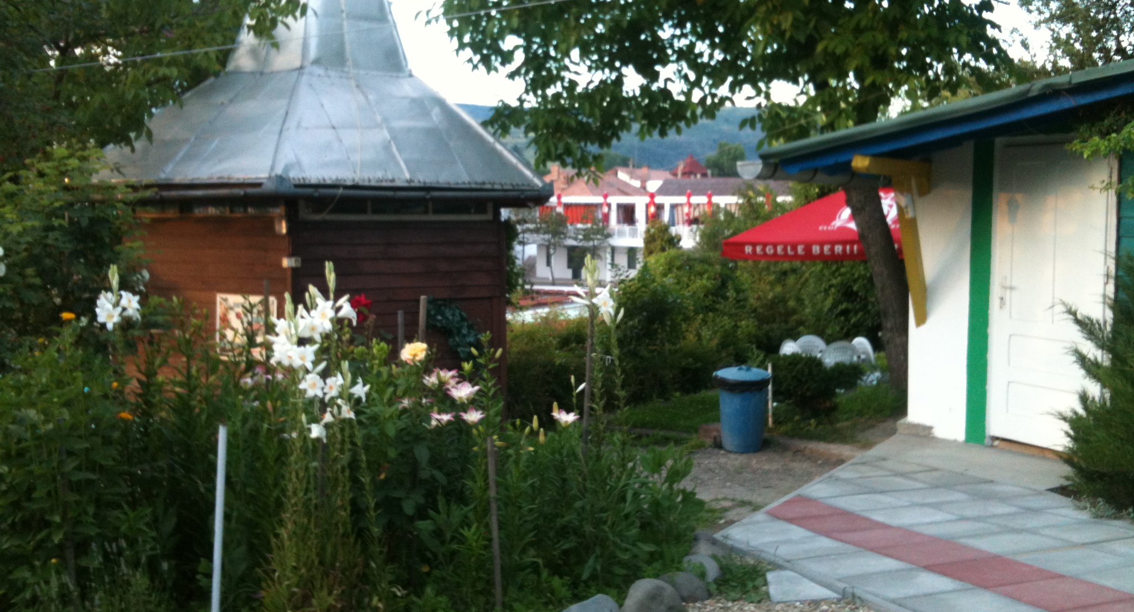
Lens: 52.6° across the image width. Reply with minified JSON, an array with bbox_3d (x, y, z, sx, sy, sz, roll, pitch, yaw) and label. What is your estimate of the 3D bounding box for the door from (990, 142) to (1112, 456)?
[{"bbox_3d":[3.215,-0.069,7.621,0.080,2.065,0.936,-3,6,-29],"label":"door"}]

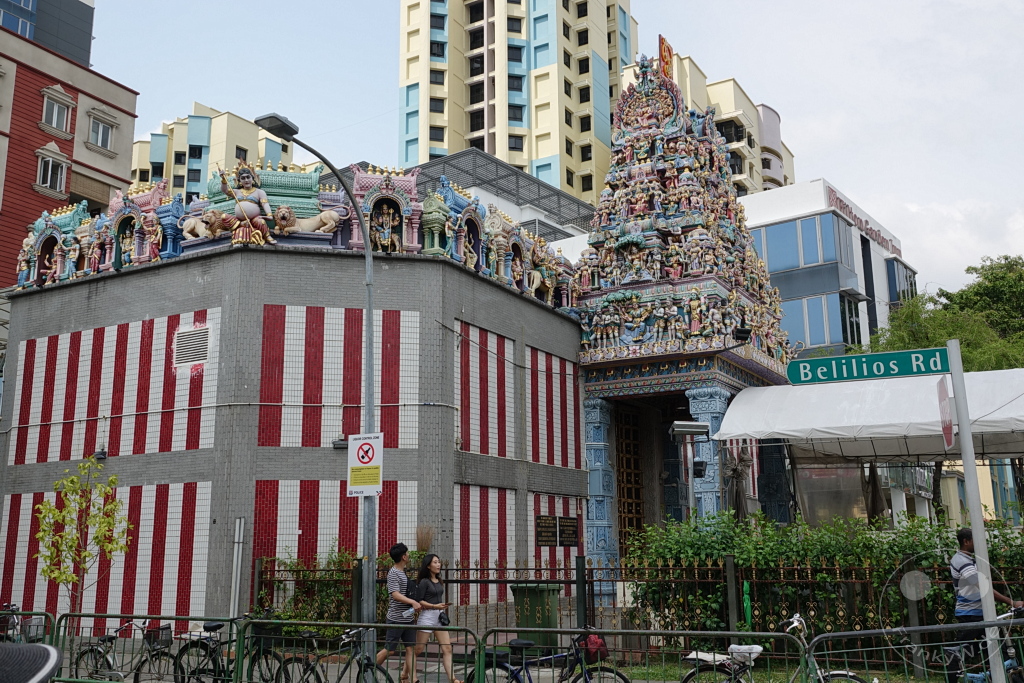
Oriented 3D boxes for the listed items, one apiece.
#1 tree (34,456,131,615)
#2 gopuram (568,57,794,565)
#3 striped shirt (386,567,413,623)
[{"bbox_3d":[-5.865,3.067,12.727,1.200,3.004,1.270,-7,-14,28],"label":"tree"},{"bbox_3d":[4.496,-0.240,24.480,4.312,13.818,7.350,-7,-14,28],"label":"gopuram"},{"bbox_3d":[-1.418,3.246,12.042,0.300,0.700,0.460,-3,-12,10],"label":"striped shirt"}]

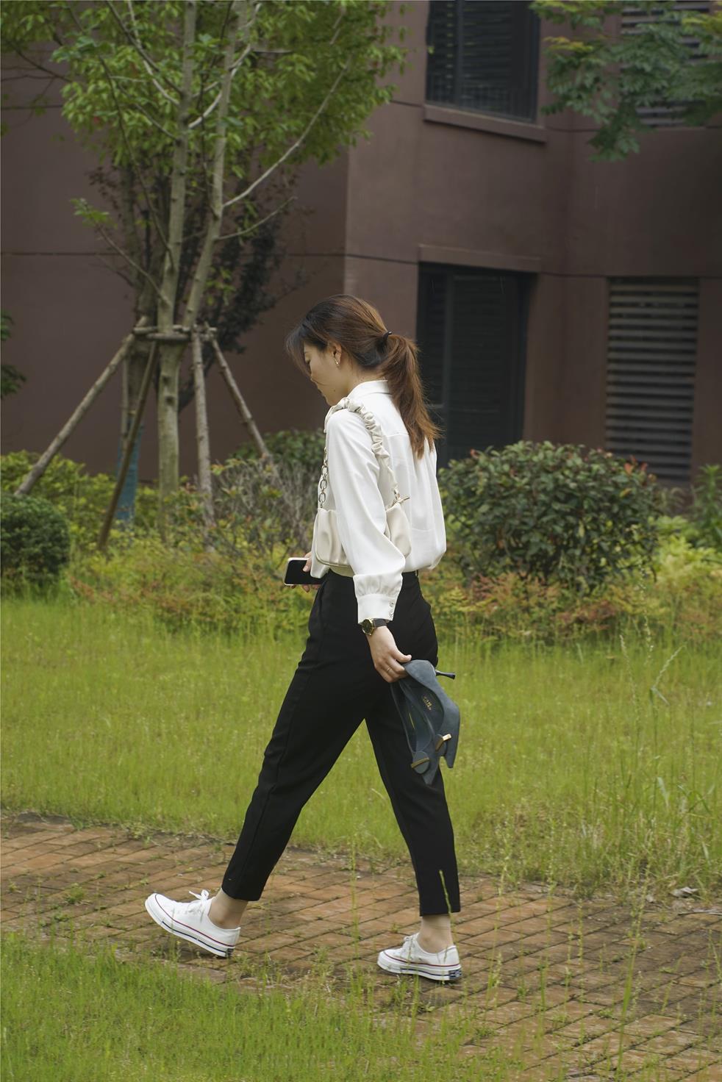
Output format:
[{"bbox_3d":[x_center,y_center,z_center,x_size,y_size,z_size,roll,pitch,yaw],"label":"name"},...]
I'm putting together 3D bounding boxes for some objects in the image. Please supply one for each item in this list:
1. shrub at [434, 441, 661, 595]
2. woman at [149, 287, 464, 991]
[{"bbox_3d":[1.136,-0.112,15.100,1.350,0.960,1.280,2,4,0],"label":"shrub"},{"bbox_3d":[-0.128,0.208,6.048,0.790,1.582,0.490,4,4,27],"label":"woman"}]

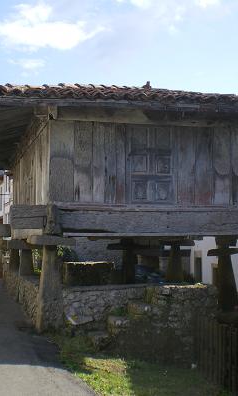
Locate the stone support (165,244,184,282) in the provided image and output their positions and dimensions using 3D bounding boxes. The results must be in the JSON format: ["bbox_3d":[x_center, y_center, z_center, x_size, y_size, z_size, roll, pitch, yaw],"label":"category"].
[{"bbox_3d":[1.590,1.876,16.600,0.480,1.200,0.480,1,-5,-16],"label":"stone support"}]

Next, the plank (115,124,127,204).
[{"bbox_3d":[0.036,-0.644,11.158,0.208,1.543,0.060,1,-3,-14],"label":"plank"}]

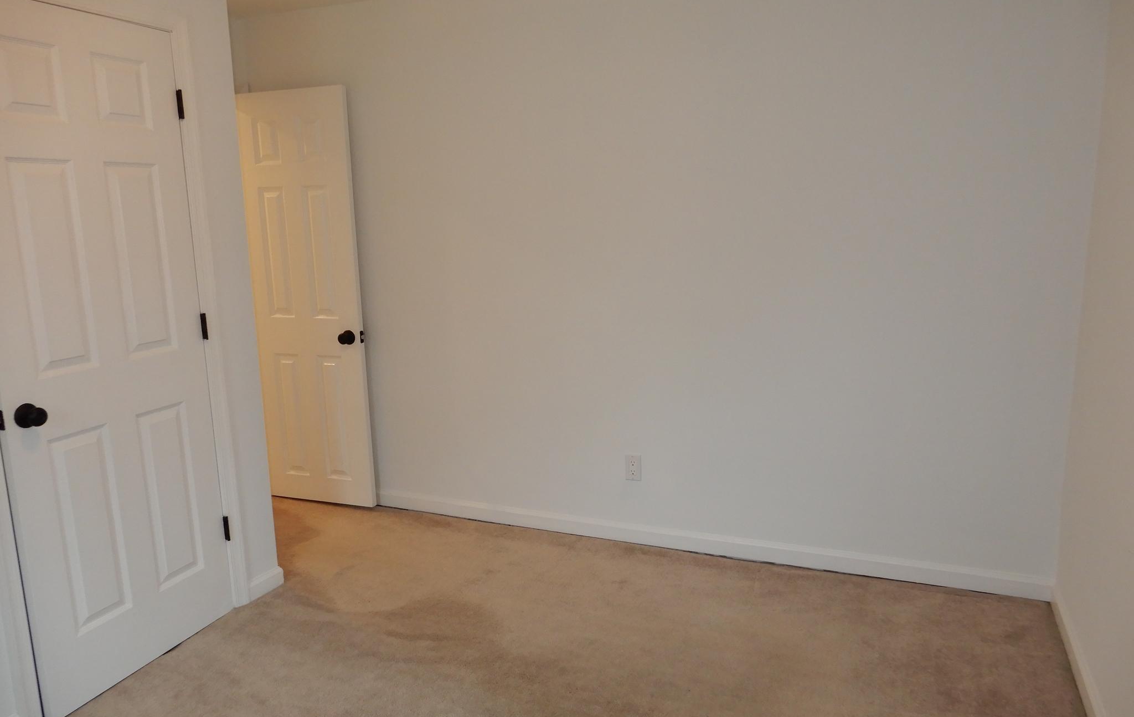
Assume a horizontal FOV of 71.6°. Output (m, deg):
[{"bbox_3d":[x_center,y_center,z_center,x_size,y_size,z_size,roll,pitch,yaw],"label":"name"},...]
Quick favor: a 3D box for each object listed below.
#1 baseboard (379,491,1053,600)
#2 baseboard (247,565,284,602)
[{"bbox_3d":[0.261,0.772,3.488,3.254,0.077,0.015,3,11,23],"label":"baseboard"},{"bbox_3d":[-1.185,0.881,3.083,0.015,0.077,0.172,3,11,24],"label":"baseboard"}]

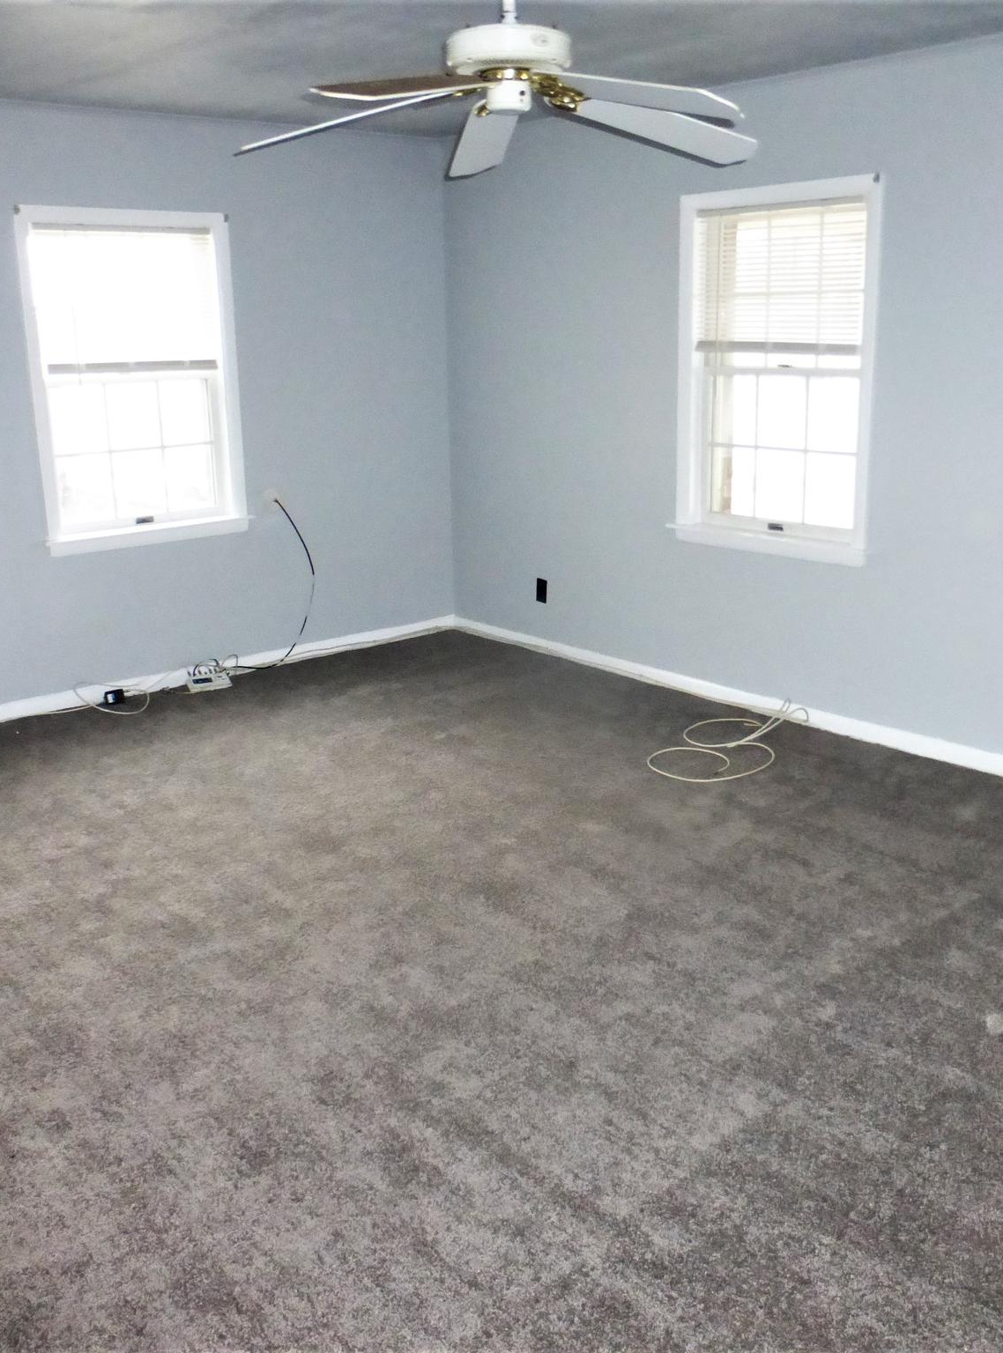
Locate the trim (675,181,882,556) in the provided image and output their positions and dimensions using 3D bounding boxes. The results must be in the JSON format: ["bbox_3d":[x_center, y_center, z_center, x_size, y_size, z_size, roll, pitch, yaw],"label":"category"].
[{"bbox_3d":[1.061,-1.175,4.879,0.100,1.385,0.930,-14,20,-39],"label":"trim"}]

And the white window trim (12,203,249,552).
[{"bbox_3d":[-1.561,-1.268,5.389,0.930,1.385,0.100,-14,20,-39],"label":"white window trim"}]

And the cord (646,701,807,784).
[{"bbox_3d":[0.874,0.222,4.790,0.864,0.085,0.500,-14,20,-39],"label":"cord"}]

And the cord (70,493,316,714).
[{"bbox_3d":[-1.313,-0.360,5.644,1.270,0.830,0.240,-14,20,-39],"label":"cord"}]

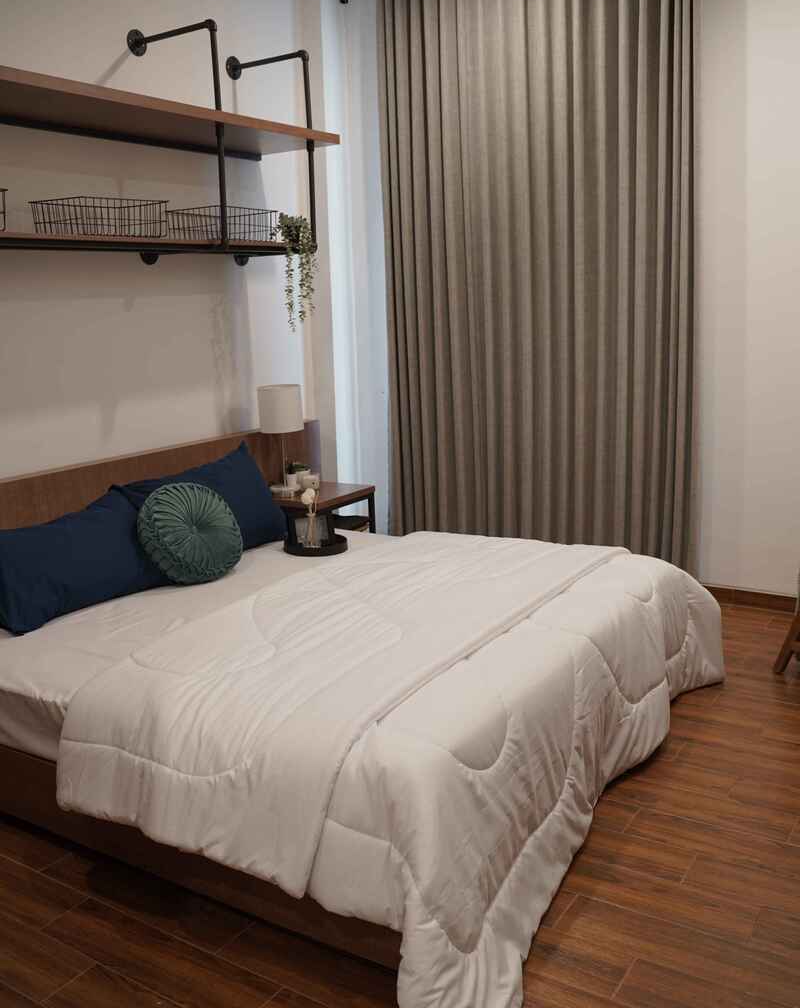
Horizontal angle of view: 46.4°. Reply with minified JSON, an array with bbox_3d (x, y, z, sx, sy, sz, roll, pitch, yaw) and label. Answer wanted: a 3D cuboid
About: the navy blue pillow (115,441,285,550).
[{"bbox_3d":[-0.791,0.014,3.779,0.170,0.460,0.680,-30,-5,34],"label":"navy blue pillow"}]

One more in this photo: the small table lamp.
[{"bbox_3d":[-0.578,-0.316,4.607,0.225,0.505,0.225,-2,12,0],"label":"small table lamp"}]

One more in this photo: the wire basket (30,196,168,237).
[{"bbox_3d":[-1.088,-1.033,3.393,0.265,0.127,0.380,6,15,32],"label":"wire basket"}]

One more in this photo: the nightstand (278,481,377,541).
[{"bbox_3d":[-0.427,0.184,4.653,0.440,0.500,0.455,6,15,32],"label":"nightstand"}]

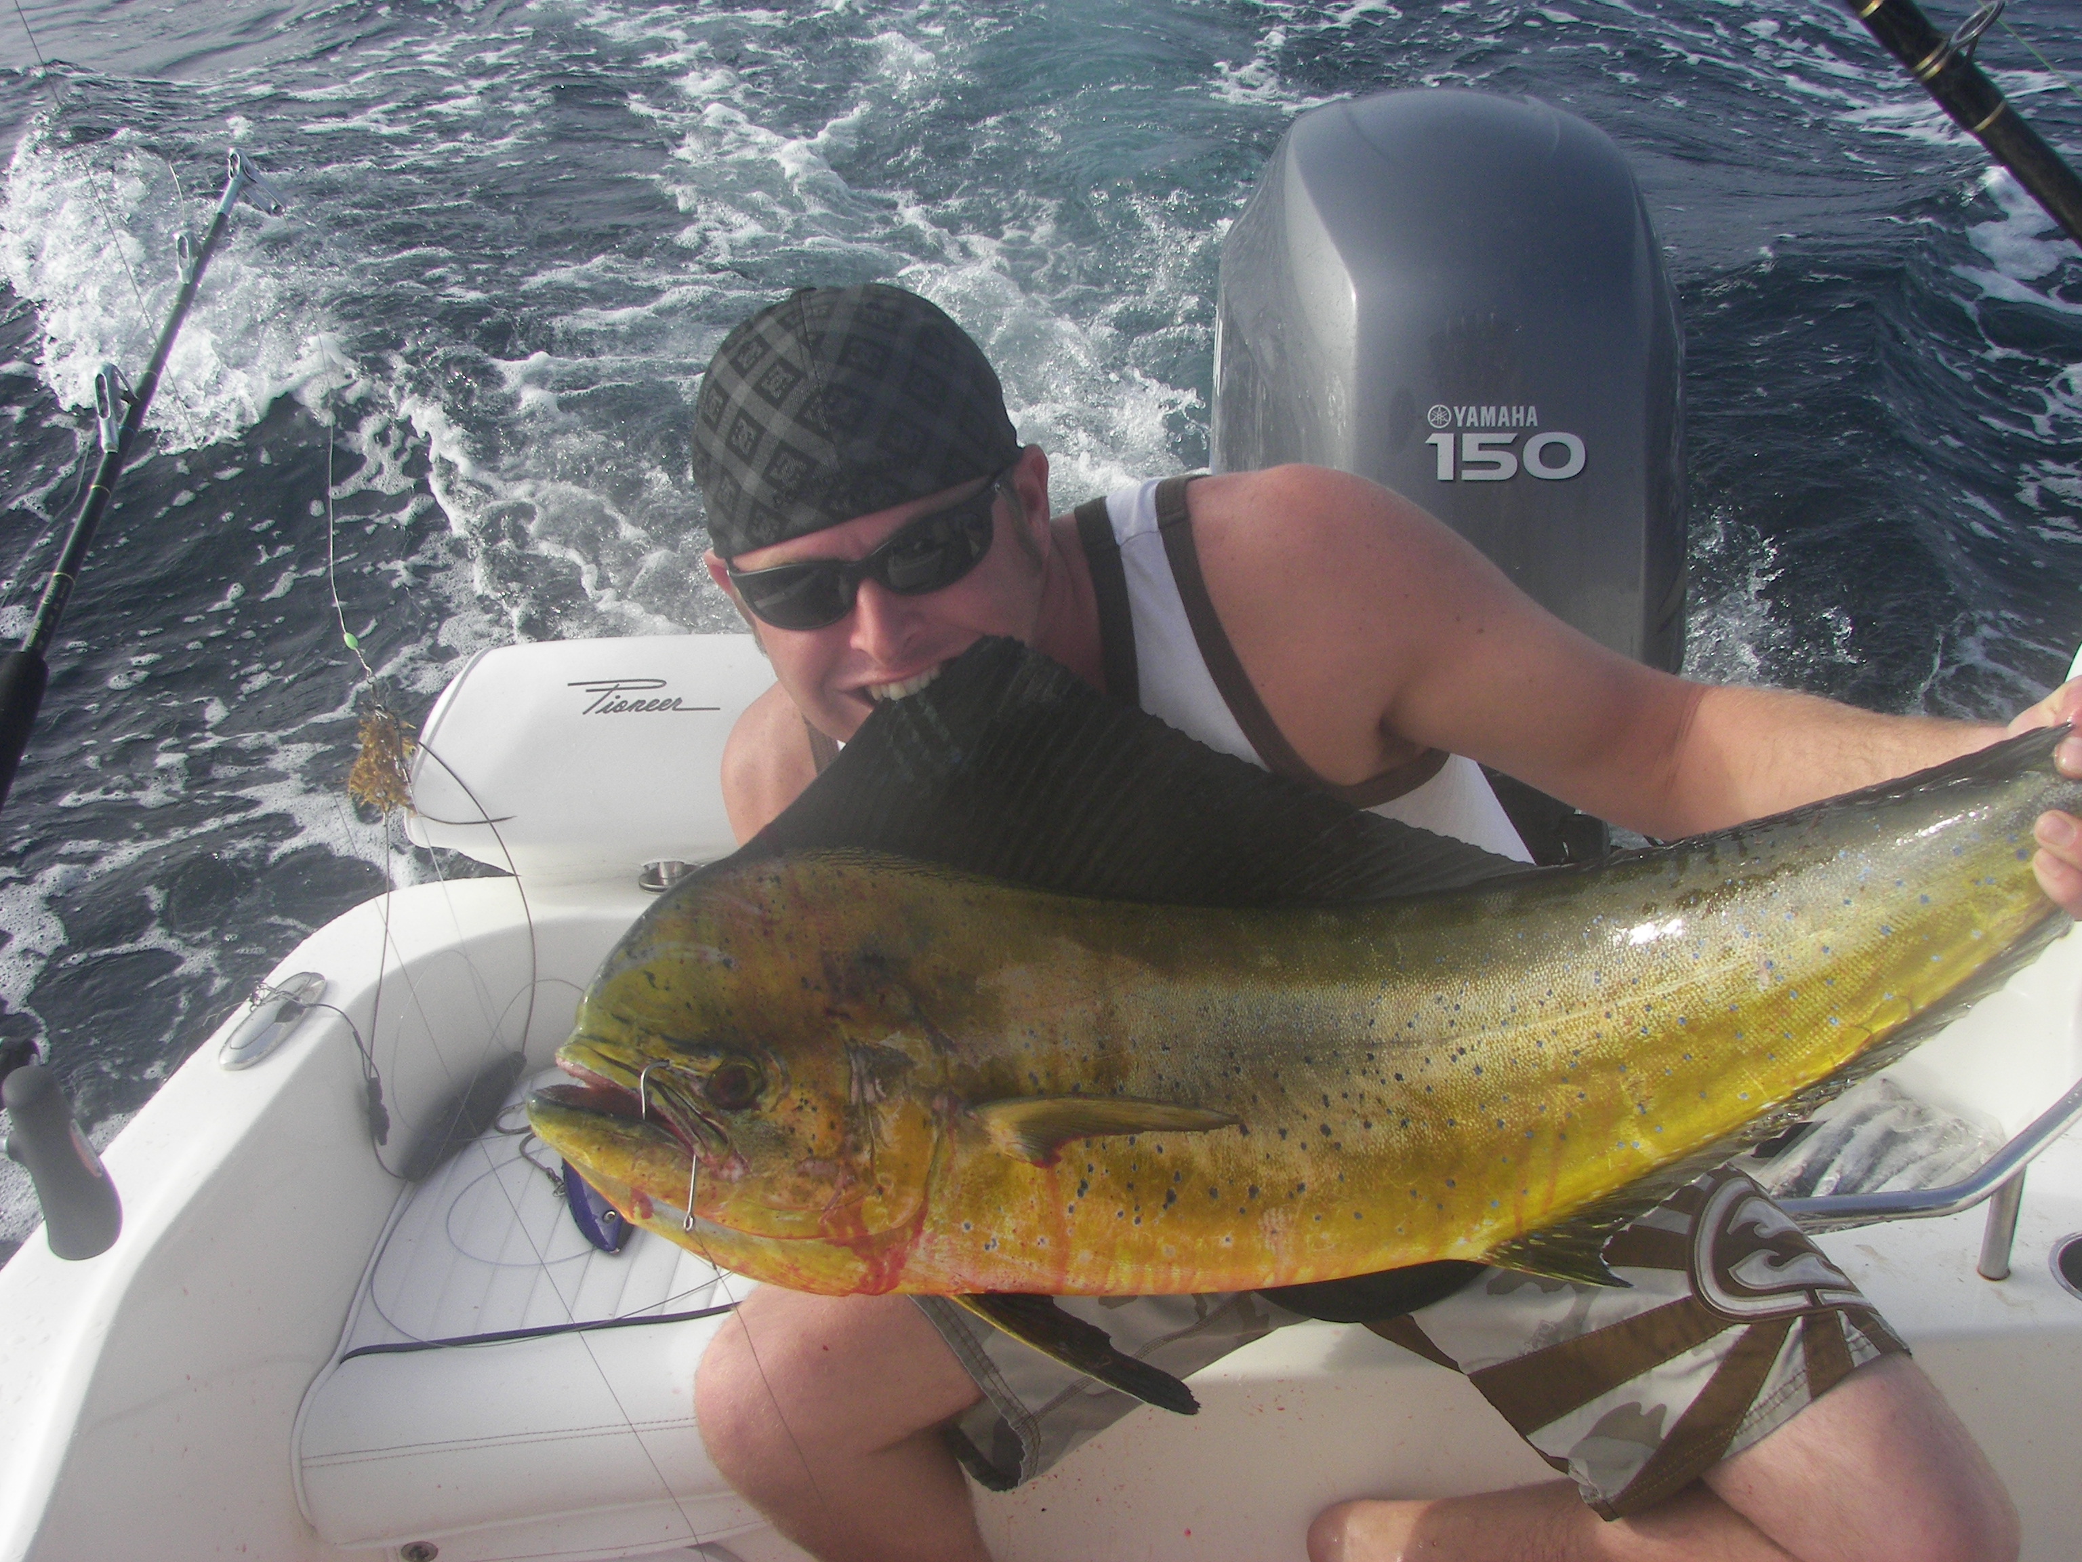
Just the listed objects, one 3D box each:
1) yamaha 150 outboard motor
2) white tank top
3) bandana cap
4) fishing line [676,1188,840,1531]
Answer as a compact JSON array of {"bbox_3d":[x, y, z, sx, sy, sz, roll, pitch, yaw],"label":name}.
[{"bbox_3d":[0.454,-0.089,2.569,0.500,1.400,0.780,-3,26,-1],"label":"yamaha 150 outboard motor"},{"bbox_3d":[0.130,0.090,1.360,0.420,0.560,0.270,-12,28,28],"label":"white tank top"},{"bbox_3d":[-0.097,-0.196,1.185,0.180,0.142,0.215,-19,13,16],"label":"bandana cap"},{"bbox_3d":[-0.130,0.270,1.000,0.020,0.165,0.020,-25,0,11],"label":"fishing line"}]

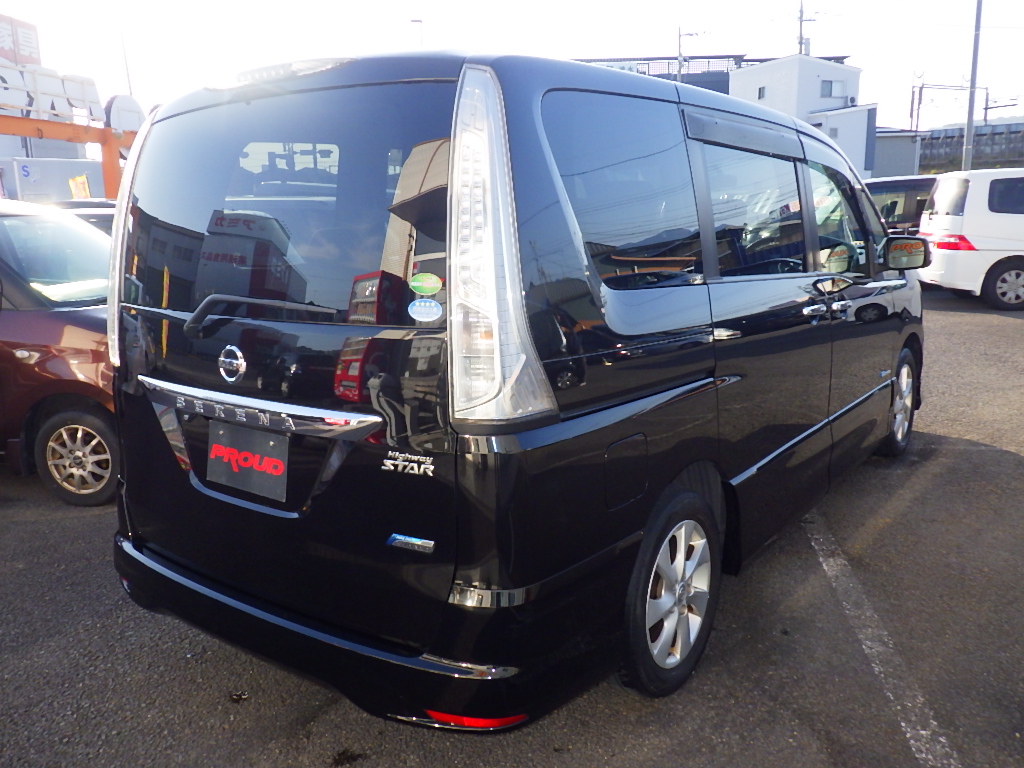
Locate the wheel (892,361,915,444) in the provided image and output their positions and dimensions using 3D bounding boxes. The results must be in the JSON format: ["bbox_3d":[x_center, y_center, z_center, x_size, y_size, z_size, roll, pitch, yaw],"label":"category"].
[{"bbox_3d":[2.147,0.099,4.729,0.180,0.440,0.440,7,15,36],"label":"wheel"}]

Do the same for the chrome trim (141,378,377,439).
[{"bbox_3d":[-0.706,0.064,2.113,1.000,0.078,0.080,7,15,36],"label":"chrome trim"}]

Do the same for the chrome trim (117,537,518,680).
[{"bbox_3d":[-0.688,0.539,2.228,1.660,0.072,0.155,7,15,36],"label":"chrome trim"}]

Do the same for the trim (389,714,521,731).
[{"bbox_3d":[-0.120,0.735,1.853,0.290,0.043,0.150,7,15,36],"label":"trim"}]

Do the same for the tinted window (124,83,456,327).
[{"bbox_3d":[-0.659,-0.445,2.104,1.330,0.550,0.105,7,1,36],"label":"tinted window"}]

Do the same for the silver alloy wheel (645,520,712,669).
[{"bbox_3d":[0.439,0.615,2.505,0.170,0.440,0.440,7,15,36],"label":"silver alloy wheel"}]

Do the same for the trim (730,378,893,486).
[{"bbox_3d":[1.349,0.143,3.481,0.030,0.034,2.200,7,13,36],"label":"trim"}]

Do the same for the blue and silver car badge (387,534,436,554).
[{"bbox_3d":[-0.225,0.353,1.835,0.125,0.032,0.010,3,13,23],"label":"blue and silver car badge"}]

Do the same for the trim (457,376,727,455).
[{"bbox_3d":[0.248,0.051,2.105,0.188,0.078,0.980,7,15,36],"label":"trim"}]

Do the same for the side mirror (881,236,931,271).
[{"bbox_3d":[1.869,-0.620,3.919,0.215,0.165,0.130,7,15,36],"label":"side mirror"}]

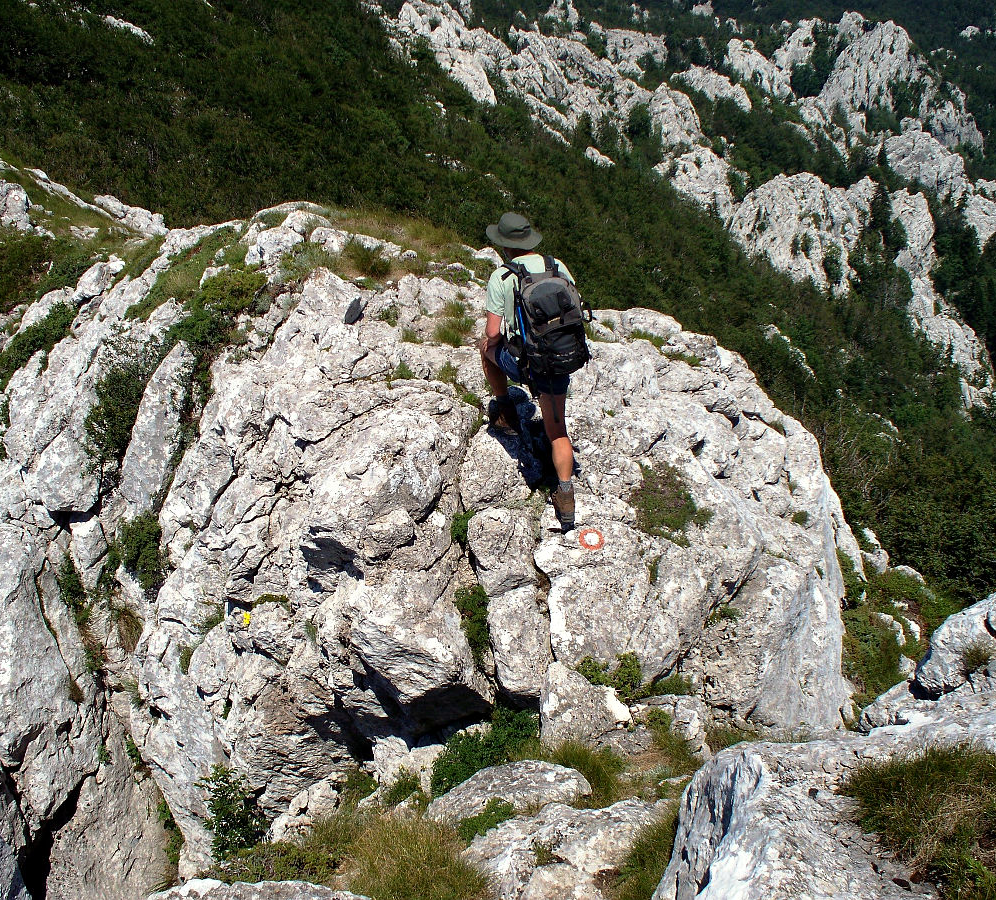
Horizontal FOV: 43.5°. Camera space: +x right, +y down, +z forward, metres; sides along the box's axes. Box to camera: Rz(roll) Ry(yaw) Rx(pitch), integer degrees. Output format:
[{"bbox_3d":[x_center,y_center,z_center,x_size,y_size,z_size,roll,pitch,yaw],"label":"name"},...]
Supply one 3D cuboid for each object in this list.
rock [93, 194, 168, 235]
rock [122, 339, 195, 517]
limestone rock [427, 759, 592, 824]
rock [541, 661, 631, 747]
[{"bbox_3d":[-6.469,-4.158,22.000,1.300,0.600,0.750,-6,24,-14],"label":"rock"},{"bbox_3d":[-2.311,-0.151,8.500,0.450,1.030,0.500,-7,24,-15],"label":"rock"},{"bbox_3d":[0.043,1.509,5.550,0.700,0.230,0.400,-5,24,-11],"label":"limestone rock"},{"bbox_3d":[0.421,1.254,6.200,0.430,0.400,0.350,-4,24,-9],"label":"rock"}]

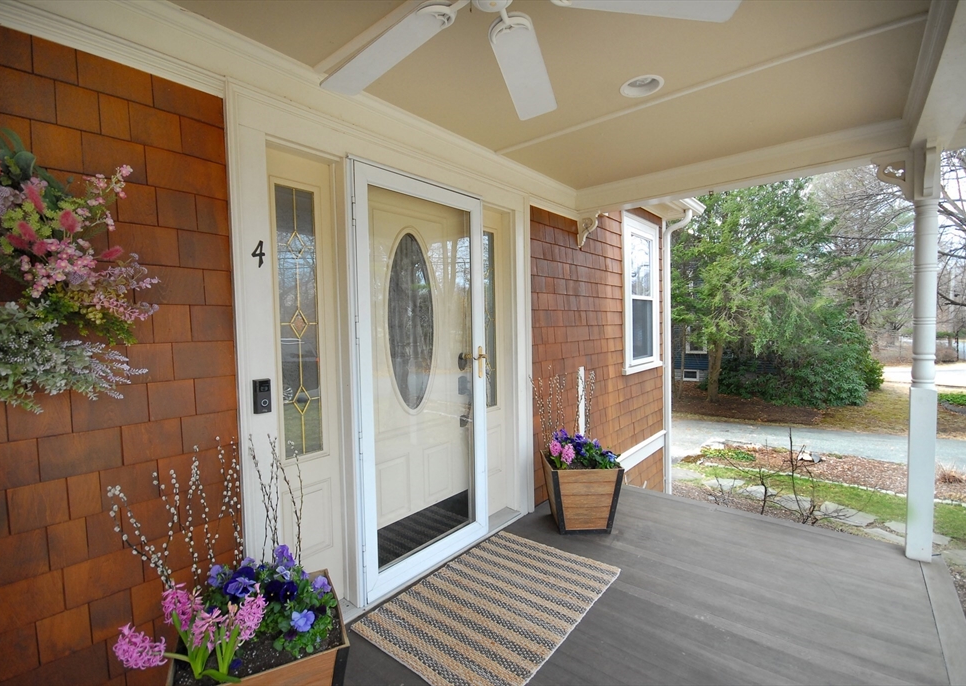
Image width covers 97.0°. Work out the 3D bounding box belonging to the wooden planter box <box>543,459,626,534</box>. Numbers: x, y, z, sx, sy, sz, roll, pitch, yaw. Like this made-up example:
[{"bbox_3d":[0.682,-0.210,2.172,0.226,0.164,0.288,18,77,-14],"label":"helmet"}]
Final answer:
[{"bbox_3d":[0.644,0.986,2.852,0.445,0.433,0.445,-1,3,-1],"label":"wooden planter box"}]

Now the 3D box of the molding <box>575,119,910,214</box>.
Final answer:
[{"bbox_3d":[1.507,-1.119,2.847,1.900,0.160,0.130,1,4,40],"label":"molding"}]

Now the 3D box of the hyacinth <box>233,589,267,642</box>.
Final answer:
[{"bbox_3d":[-0.647,0.758,1.190,0.085,0.140,0.085,-3,3,-30],"label":"hyacinth"}]

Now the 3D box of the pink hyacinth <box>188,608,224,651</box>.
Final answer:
[{"bbox_3d":[-0.743,0.770,1.150,0.080,0.100,0.080,-3,3,-34],"label":"pink hyacinth"}]

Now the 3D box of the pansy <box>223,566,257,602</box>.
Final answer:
[{"bbox_3d":[-0.771,0.765,1.360,0.095,0.090,0.070,-3,3,-31],"label":"pansy"}]

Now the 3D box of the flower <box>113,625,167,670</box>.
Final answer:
[{"bbox_3d":[-0.864,0.768,1.080,0.115,0.095,0.095,0,-33,-6],"label":"flower"}]

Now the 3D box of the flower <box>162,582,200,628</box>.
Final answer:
[{"bbox_3d":[-0.806,0.697,1.140,0.083,0.105,0.083,-3,4,-36],"label":"flower"}]

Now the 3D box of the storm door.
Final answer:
[{"bbox_3d":[-0.283,0.185,2.265,0.050,2.020,0.870,1,4,40],"label":"storm door"}]

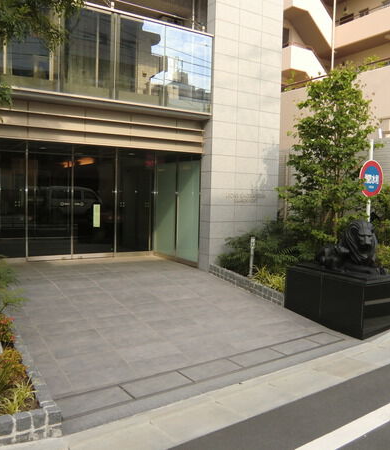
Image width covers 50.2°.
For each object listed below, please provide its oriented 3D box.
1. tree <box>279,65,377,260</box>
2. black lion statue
[{"bbox_3d":[2.164,-0.774,6.638,1.434,3.485,1.434,-1,5,-29],"label":"tree"},{"bbox_3d":[2.000,0.280,5.492,0.424,0.646,0.929,-1,5,-29],"label":"black lion statue"}]

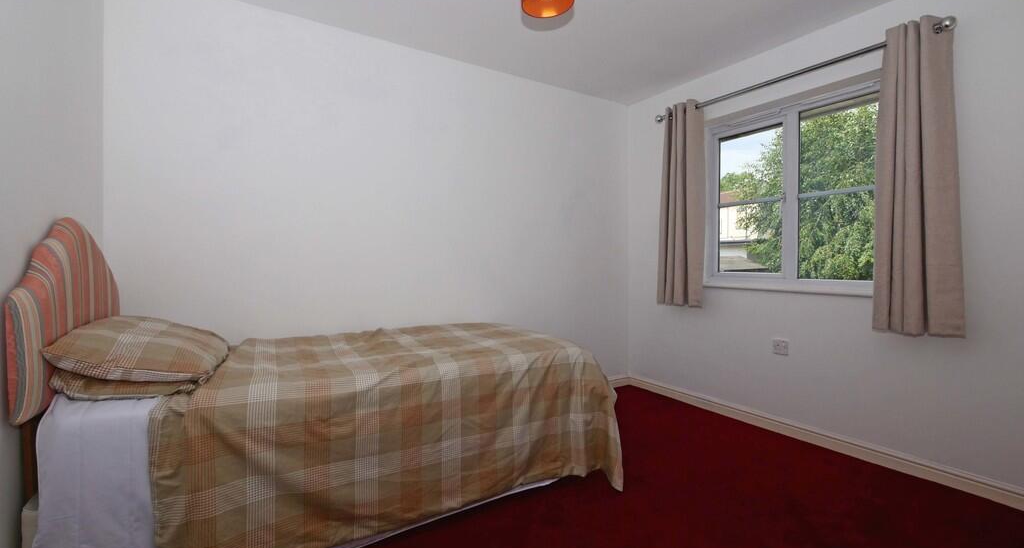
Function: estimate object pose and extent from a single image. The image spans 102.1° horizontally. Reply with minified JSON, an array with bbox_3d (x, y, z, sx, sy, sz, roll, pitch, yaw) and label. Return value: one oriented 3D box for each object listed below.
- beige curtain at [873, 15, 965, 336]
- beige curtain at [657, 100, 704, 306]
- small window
[{"bbox_3d":[1.902,-0.449,1.930,0.120,1.460,0.330,-1,2,-32],"label":"beige curtain"},{"bbox_3d":[1.223,-0.499,3.026,0.120,1.460,0.370,-1,2,-32],"label":"beige curtain"},{"bbox_3d":[1.701,-0.477,2.558,0.130,1.150,1.170,-1,2,-32],"label":"small window"}]

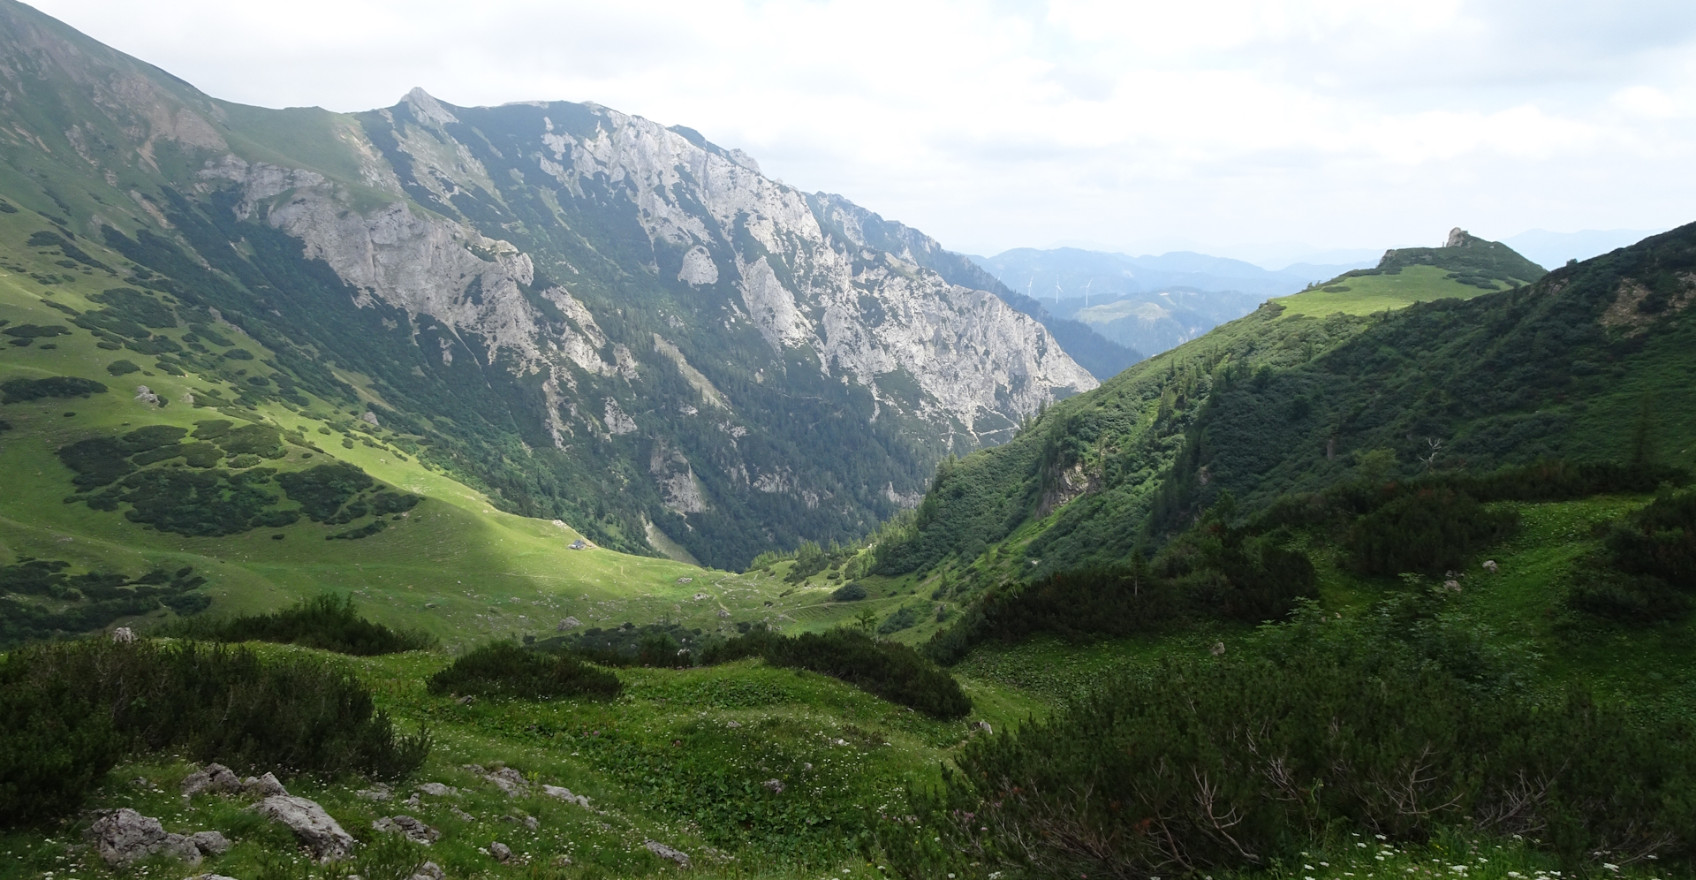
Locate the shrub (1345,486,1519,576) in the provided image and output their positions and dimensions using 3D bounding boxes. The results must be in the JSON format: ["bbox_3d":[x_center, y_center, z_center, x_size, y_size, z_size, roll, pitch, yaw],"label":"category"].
[{"bbox_3d":[12.500,1.930,25.500,3.500,1.750,2.800,4,10,25],"label":"shrub"}]

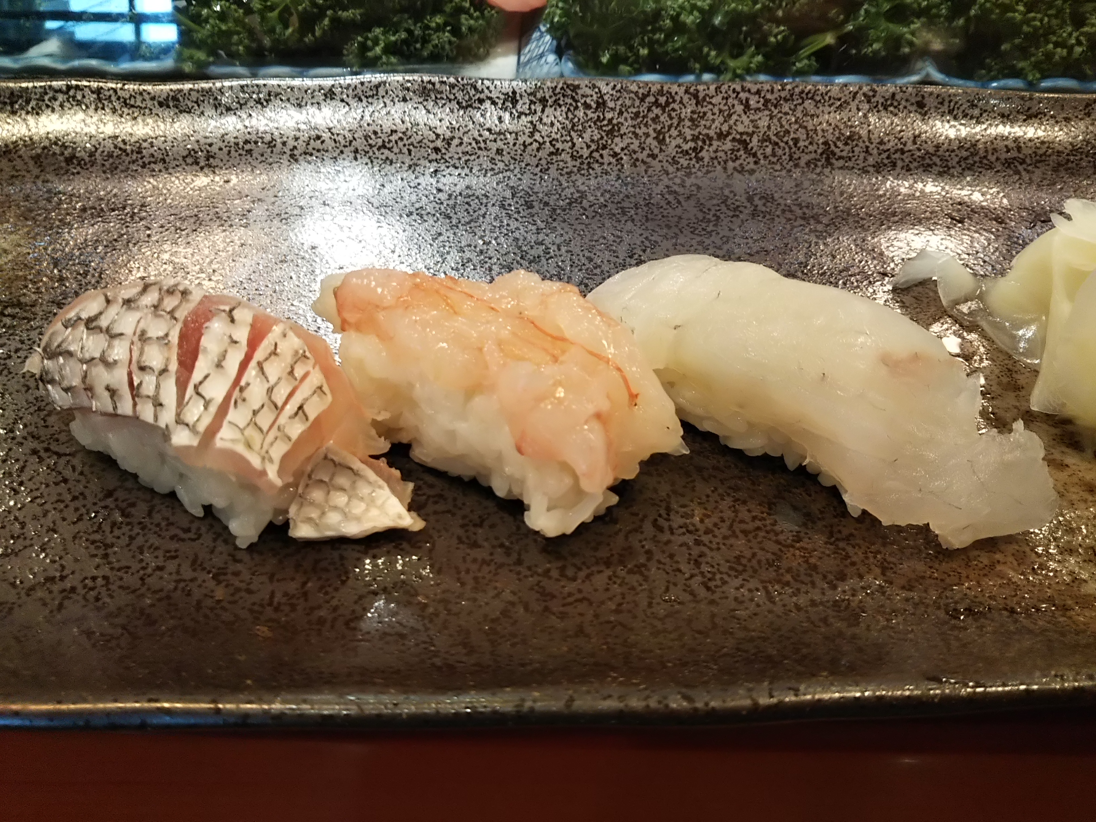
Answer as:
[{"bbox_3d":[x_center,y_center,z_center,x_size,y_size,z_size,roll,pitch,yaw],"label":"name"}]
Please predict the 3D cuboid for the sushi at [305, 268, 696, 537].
[{"bbox_3d":[-0.008,-0.005,0.166,0.064,0.030,0.035,27,53,23],"label":"sushi"}]

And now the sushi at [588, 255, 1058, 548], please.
[{"bbox_3d":[0.048,-0.004,0.166,0.083,0.028,0.030,29,53,24],"label":"sushi"}]

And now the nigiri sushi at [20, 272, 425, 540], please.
[{"bbox_3d":[-0.056,0.000,0.162,0.068,0.029,0.033,25,52,21],"label":"nigiri sushi"}]

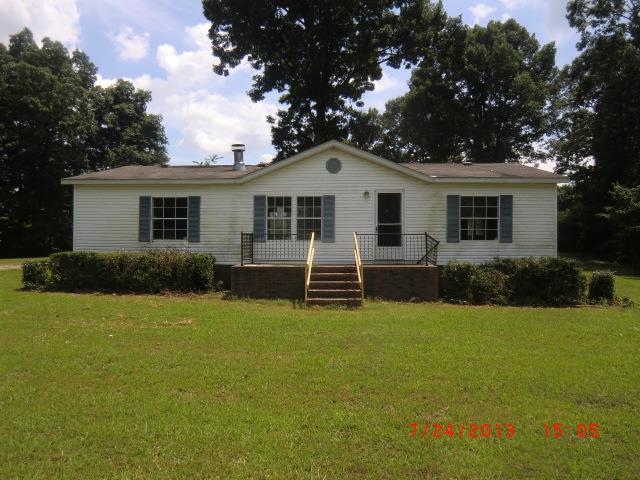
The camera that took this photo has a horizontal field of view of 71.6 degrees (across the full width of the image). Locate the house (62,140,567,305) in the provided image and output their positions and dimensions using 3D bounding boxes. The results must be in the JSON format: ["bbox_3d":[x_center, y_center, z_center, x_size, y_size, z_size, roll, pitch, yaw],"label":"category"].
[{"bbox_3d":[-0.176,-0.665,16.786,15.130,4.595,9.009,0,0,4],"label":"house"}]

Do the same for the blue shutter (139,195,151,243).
[{"bbox_3d":[-5.430,-0.645,13.763,0.366,1.408,0.055,0,0,4],"label":"blue shutter"}]

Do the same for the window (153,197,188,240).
[{"bbox_3d":[-4.637,-0.646,13.713,1.163,1.378,0.110,0,0,4],"label":"window"}]

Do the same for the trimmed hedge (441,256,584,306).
[{"bbox_3d":[5.179,1.098,12.090,3.797,1.218,1.300,0,0,4],"label":"trimmed hedge"}]

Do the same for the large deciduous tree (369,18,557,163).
[{"bbox_3d":[10.901,-7.612,33.986,14.200,18.721,13.000,0,0,4],"label":"large deciduous tree"}]

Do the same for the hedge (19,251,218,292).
[{"bbox_3d":[-5.854,0.912,13.047,5.852,1.152,1.150,0,0,4],"label":"hedge"}]

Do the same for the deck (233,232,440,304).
[{"bbox_3d":[0.390,0.721,12.143,5.502,1.795,2.350,0,0,4],"label":"deck"}]

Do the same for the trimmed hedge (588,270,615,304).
[{"bbox_3d":[7.781,1.276,12.365,0.686,0.860,0.750,0,0,4],"label":"trimmed hedge"}]

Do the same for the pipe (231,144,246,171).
[{"bbox_3d":[-2.890,-2.910,15.766,0.483,0.943,0.483,0,0,4],"label":"pipe"}]

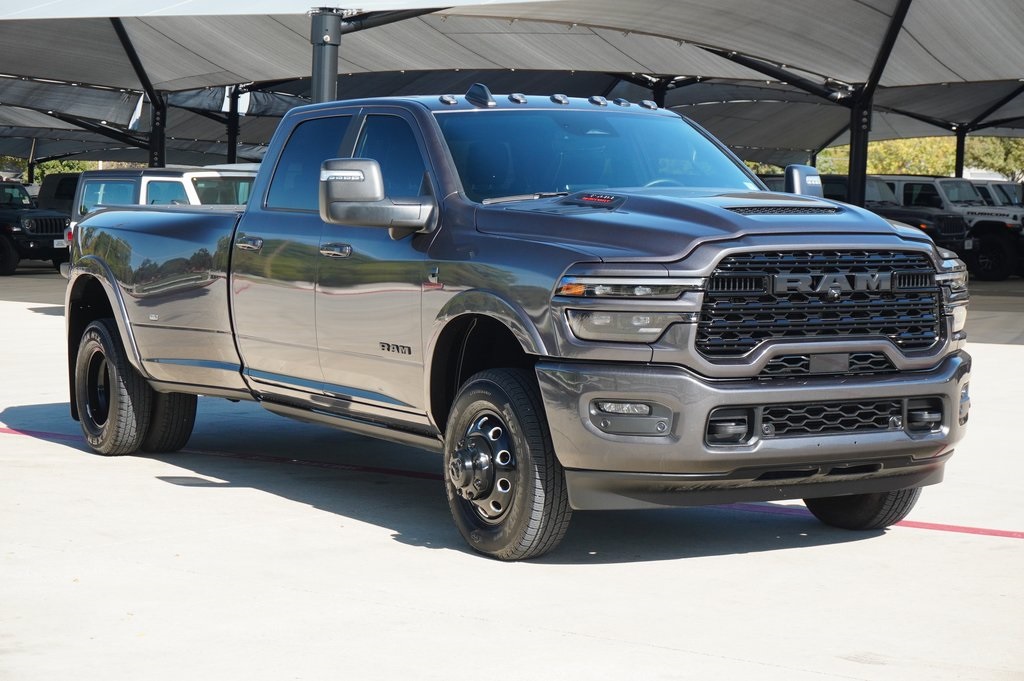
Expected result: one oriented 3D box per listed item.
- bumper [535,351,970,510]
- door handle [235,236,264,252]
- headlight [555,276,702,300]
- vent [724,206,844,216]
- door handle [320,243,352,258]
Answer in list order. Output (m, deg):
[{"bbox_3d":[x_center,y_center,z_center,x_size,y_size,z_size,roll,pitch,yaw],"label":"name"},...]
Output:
[{"bbox_3d":[1.143,0.349,8.661,2.070,0.570,0.610,-2,4,-30],"label":"bumper"},{"bbox_3d":[-1.332,-0.491,10.829,0.060,0.062,0.255,-2,4,-29],"label":"door handle"},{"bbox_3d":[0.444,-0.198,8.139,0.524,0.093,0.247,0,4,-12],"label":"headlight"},{"bbox_3d":[1.107,-0.531,8.680,0.580,0.060,0.140,-2,4,-30],"label":"vent"},{"bbox_3d":[-0.817,-0.420,9.911,0.060,0.062,0.255,-2,4,-29],"label":"door handle"}]

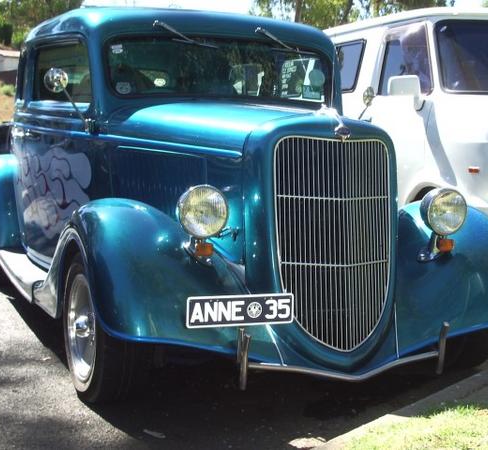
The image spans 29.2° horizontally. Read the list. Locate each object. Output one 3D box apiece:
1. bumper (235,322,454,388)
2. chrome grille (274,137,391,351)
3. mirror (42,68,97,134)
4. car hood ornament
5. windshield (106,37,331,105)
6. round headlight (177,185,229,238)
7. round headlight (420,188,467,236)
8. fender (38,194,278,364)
[{"bbox_3d":[0.375,0.463,3.258,0.816,0.204,0.143,-1,5,-22],"label":"bumper"},{"bbox_3d":[0.341,0.067,3.333,0.479,0.755,0.173,-1,5,-22],"label":"chrome grille"},{"bbox_3d":[-0.758,-0.544,4.061,0.235,0.286,0.102,-1,5,-22],"label":"mirror"},{"bbox_3d":[0.314,-0.366,3.389,0.071,0.138,0.219,-1,5,-22],"label":"car hood ornament"},{"bbox_3d":[-0.091,-0.708,4.378,1.122,0.286,0.133,-1,5,-22],"label":"windshield"},{"bbox_3d":[-0.159,-0.049,3.255,0.192,0.192,0.148,-1,5,-22],"label":"round headlight"},{"bbox_3d":[0.752,-0.058,3.624,0.192,0.192,0.148,-1,5,-22],"label":"round headlight"},{"bbox_3d":[-0.368,0.143,3.589,0.673,0.546,1.163,-1,5,-22],"label":"fender"}]

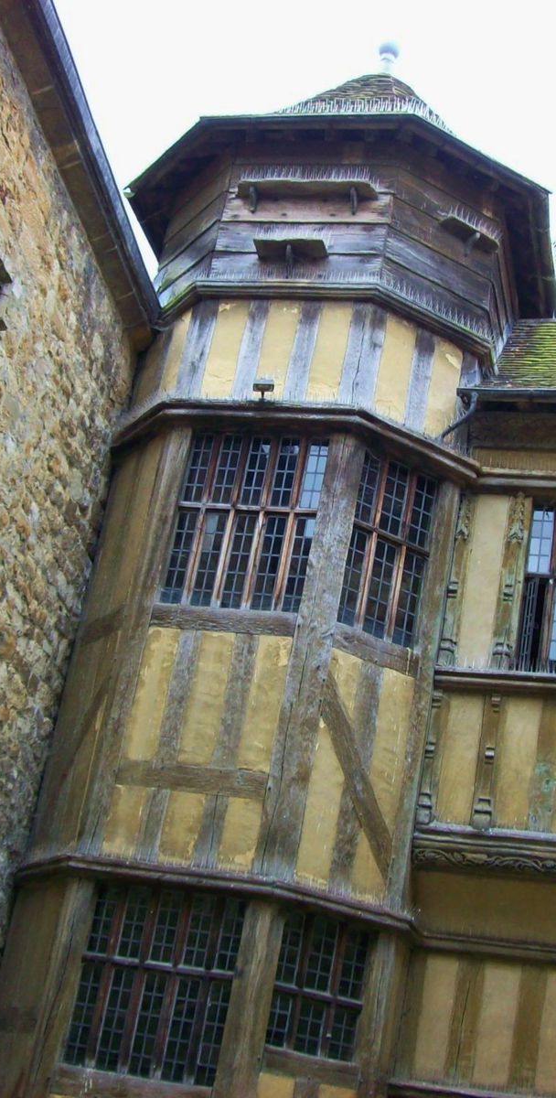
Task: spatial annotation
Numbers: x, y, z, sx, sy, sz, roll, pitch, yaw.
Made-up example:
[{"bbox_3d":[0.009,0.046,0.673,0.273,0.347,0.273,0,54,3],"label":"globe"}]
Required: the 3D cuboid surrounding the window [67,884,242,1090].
[{"bbox_3d":[-0.877,3.127,10.975,1.108,1.251,0.100,4,-24,14],"label":"window"}]

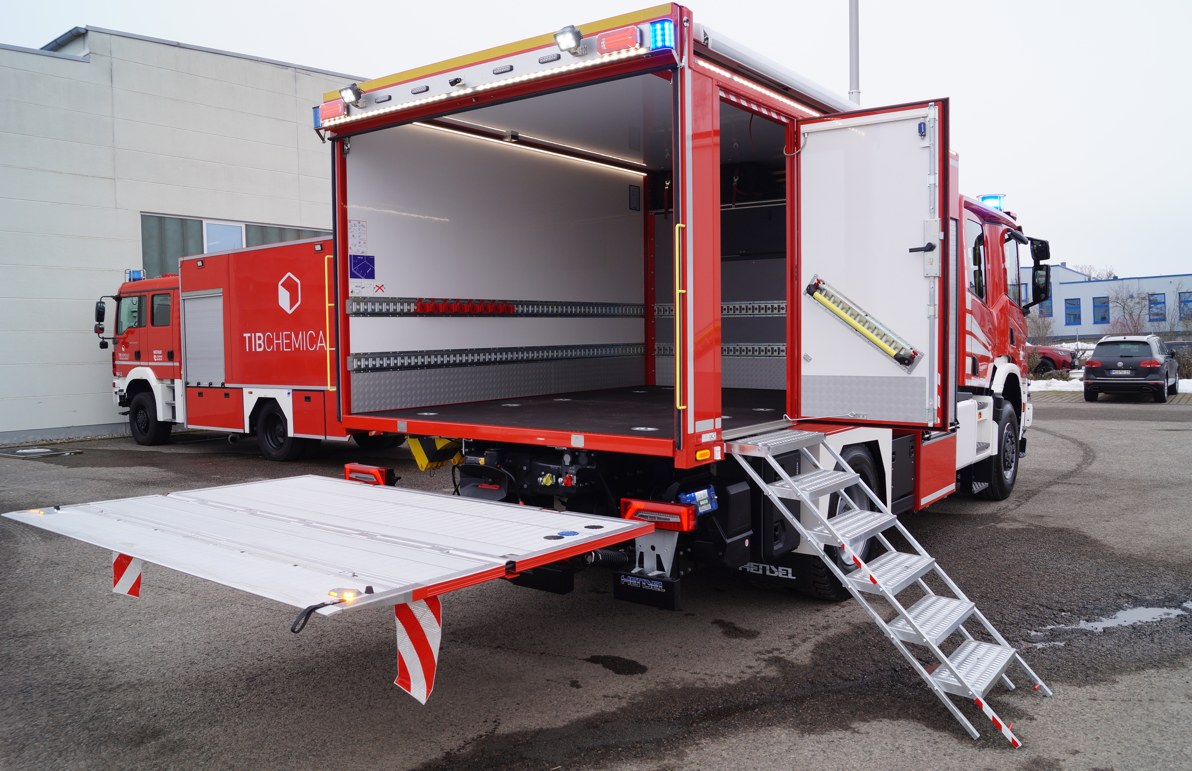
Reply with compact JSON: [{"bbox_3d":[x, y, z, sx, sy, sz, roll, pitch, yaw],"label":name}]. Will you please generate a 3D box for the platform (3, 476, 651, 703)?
[{"bbox_3d":[-1.216,0.750,3.975,2.450,0.410,1.630,2,5,36],"label":"platform"}]

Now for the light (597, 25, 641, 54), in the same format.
[{"bbox_3d":[0.099,-1.576,4.091,0.228,0.100,0.055,2,5,36],"label":"light"}]

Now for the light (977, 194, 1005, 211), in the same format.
[{"bbox_3d":[4.279,-1.973,9.655,0.290,0.220,0.290,2,5,36],"label":"light"}]

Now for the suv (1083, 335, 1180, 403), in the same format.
[{"bbox_3d":[15.312,-0.507,25.530,1.970,1.730,4.780,2,5,36],"label":"suv"}]

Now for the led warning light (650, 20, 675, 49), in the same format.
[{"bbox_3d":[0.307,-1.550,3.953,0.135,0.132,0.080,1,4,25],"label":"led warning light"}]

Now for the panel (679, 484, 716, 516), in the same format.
[{"bbox_3d":[0.526,0.604,4.584,0.065,0.130,0.320,-15,-6,36],"label":"panel"}]

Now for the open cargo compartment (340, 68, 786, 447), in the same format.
[{"bbox_3d":[0.393,-0.810,6.109,2.450,1.920,3.360,2,5,36],"label":"open cargo compartment"}]

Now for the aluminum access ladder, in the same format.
[{"bbox_3d":[1.396,0.862,4.310,1.350,1.200,0.680,2,5,36],"label":"aluminum access ladder"}]

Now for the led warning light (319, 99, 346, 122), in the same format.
[{"bbox_3d":[-1.565,-1.645,5.312,0.232,0.100,0.055,2,5,36],"label":"led warning light"}]

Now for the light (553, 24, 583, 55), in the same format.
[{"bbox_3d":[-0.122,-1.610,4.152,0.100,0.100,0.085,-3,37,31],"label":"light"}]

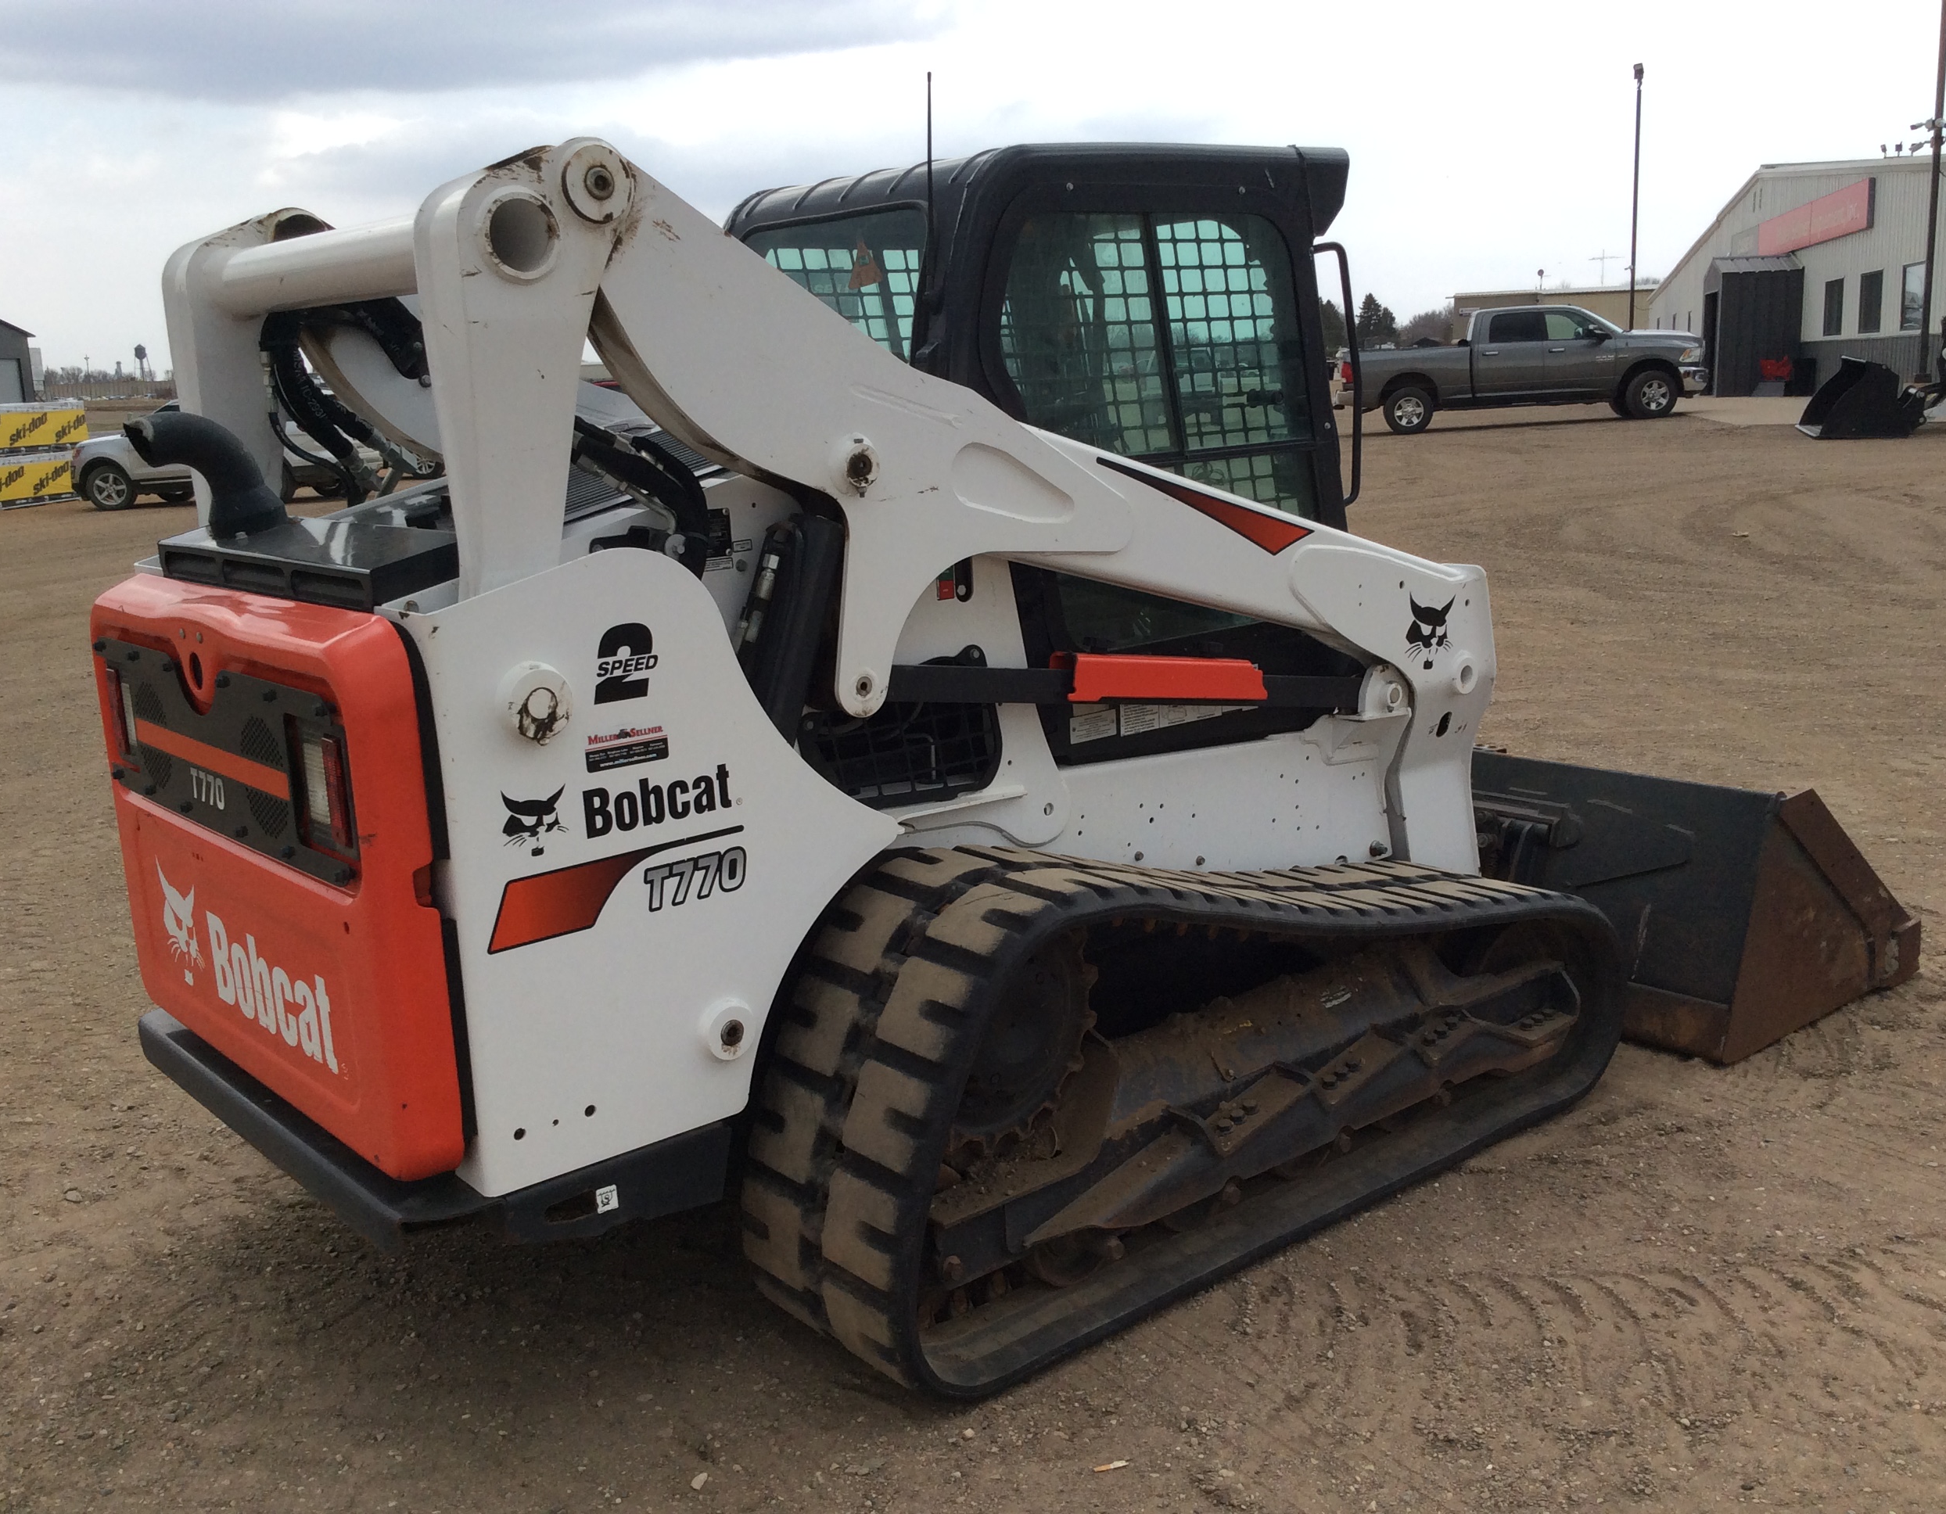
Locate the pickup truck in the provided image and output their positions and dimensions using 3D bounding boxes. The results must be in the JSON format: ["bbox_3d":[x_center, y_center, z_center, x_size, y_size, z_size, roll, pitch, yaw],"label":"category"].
[{"bbox_3d":[9.036,-6.503,31.283,6.030,1.970,2.020,-1,12,10],"label":"pickup truck"}]

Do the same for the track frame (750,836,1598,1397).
[{"bbox_3d":[0.492,0.459,3.587,2.000,0.800,0.450,-12,15,-38],"label":"track frame"}]

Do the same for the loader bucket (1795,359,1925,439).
[{"bbox_3d":[12.258,-4.927,25.577,1.350,1.000,2.200,4,14,27],"label":"loader bucket"}]

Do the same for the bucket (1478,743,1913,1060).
[{"bbox_3d":[1.377,0.189,5.188,0.980,0.578,2.030,-12,15,-38],"label":"bucket"}]

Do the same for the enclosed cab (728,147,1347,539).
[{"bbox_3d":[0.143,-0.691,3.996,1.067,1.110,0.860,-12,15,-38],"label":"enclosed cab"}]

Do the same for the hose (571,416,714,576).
[{"bbox_3d":[-0.552,-0.404,3.011,0.280,0.275,0.160,-12,15,-38],"label":"hose"}]

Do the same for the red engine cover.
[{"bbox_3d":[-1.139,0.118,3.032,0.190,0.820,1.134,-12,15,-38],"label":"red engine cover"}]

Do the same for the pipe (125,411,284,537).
[{"bbox_3d":[-1.445,-0.541,3.536,0.278,0.228,0.140,-12,15,-38],"label":"pipe"}]

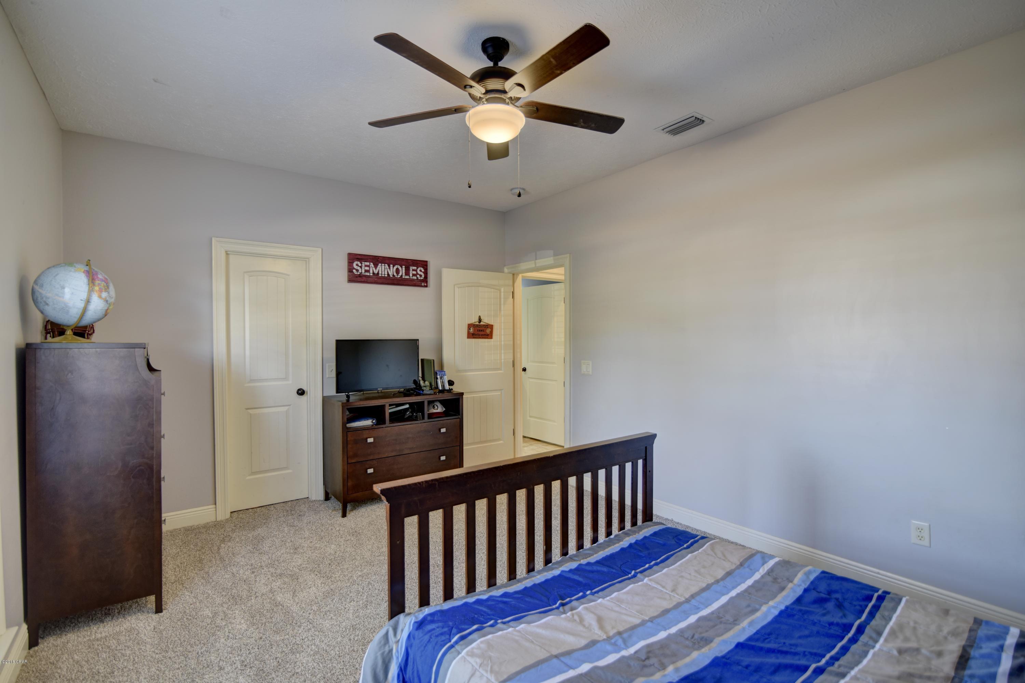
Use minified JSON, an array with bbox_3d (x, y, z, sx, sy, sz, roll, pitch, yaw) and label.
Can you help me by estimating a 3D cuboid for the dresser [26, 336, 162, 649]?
[{"bbox_3d":[-2.141,0.677,2.422,0.464,1.342,0.760,-1,1,-36],"label":"dresser"}]

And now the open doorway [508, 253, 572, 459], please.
[{"bbox_3d":[0.242,0.265,4.555,0.128,2.127,0.957,-1,1,-39],"label":"open doorway"}]

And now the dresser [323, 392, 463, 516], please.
[{"bbox_3d":[-1.005,0.901,3.954,1.046,0.864,0.479,-1,1,-36],"label":"dresser"}]

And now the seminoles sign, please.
[{"bbox_3d":[-1.121,-0.644,4.184,0.755,0.257,0.025,-1,1,-35],"label":"seminoles sign"}]

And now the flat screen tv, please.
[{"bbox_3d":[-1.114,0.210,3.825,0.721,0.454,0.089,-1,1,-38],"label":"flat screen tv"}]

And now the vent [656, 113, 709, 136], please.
[{"bbox_3d":[1.103,-1.390,2.935,0.193,0.022,0.311,-1,1,-39],"label":"vent"}]

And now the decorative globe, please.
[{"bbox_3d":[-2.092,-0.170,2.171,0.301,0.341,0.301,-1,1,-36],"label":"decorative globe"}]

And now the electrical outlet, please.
[{"bbox_3d":[2.062,0.972,2.300,0.010,0.118,0.072,-1,1,-40],"label":"electrical outlet"}]

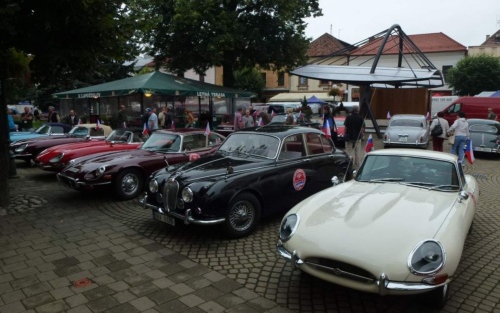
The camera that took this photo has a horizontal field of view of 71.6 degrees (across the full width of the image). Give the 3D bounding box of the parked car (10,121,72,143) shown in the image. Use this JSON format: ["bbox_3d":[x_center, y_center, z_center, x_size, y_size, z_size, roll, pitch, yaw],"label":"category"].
[{"bbox_3d":[-7.477,-0.626,12.749,1.660,1.220,4.450,7,11,42],"label":"parked car"}]

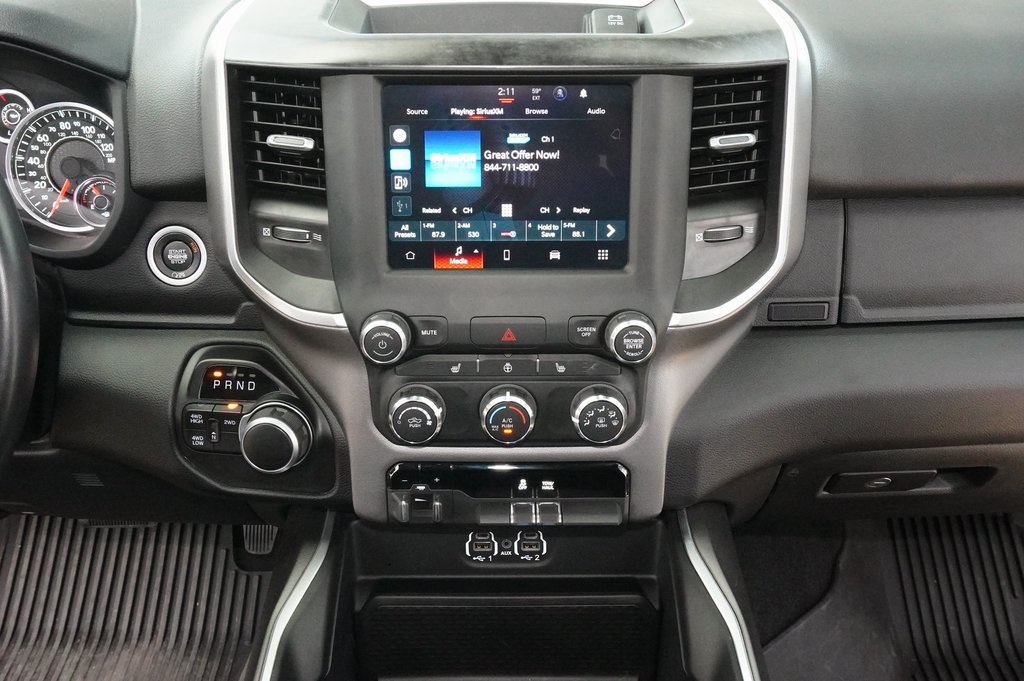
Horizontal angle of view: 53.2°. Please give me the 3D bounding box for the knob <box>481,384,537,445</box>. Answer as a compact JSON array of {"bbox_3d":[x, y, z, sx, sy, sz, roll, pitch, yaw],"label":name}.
[{"bbox_3d":[-0.003,0.056,0.752,0.043,0.043,0.019,0,18,0],"label":"knob"}]

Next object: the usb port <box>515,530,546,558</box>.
[{"bbox_3d":[0.014,0.156,0.787,0.025,0.020,0.010,0,5,0],"label":"usb port"}]

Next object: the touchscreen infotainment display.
[{"bbox_3d":[-0.003,-0.114,0.724,0.172,0.130,0.012,0,15,0],"label":"touchscreen infotainment display"}]

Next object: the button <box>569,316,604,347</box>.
[{"bbox_3d":[0.054,-0.006,0.737,0.027,0.023,0.008,0,18,0],"label":"button"}]

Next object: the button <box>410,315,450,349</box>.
[{"bbox_3d":[-0.061,-0.006,0.747,0.029,0.025,0.010,0,15,0],"label":"button"}]

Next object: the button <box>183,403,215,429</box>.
[{"bbox_3d":[-0.236,0.057,0.771,0.021,0.019,0.008,2,16,5],"label":"button"}]

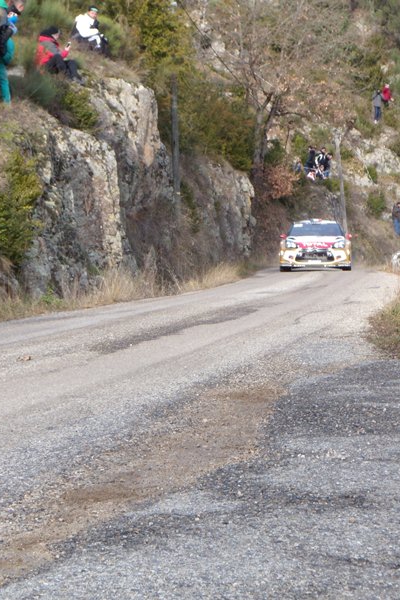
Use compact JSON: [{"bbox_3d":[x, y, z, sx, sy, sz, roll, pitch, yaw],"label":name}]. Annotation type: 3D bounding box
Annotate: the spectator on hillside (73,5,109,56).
[{"bbox_3d":[-2.256,-5.563,40.000,0.780,0.970,0.600,1,2,30],"label":"spectator on hillside"}]

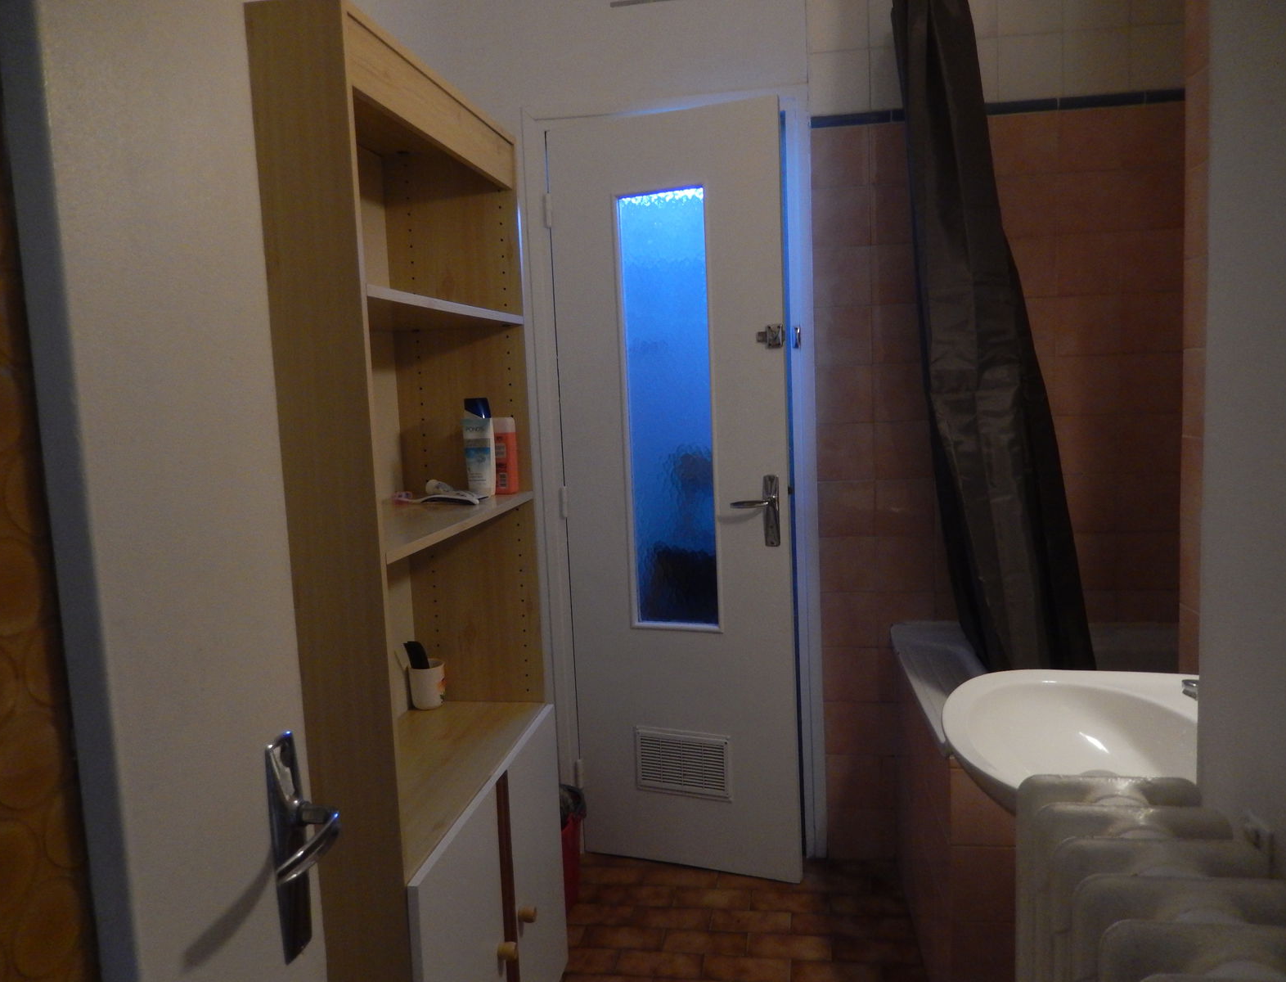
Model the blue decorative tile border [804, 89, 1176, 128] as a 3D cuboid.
[{"bbox_3d":[0.880,-0.961,2.379,0.900,0.027,0.012,-2,6,9],"label":"blue decorative tile border"}]

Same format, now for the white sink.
[{"bbox_3d":[0.654,0.416,1.277,0.475,0.185,0.590,-2,6,9],"label":"white sink"}]

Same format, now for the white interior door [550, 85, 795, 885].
[{"bbox_3d":[0.088,0.038,2.529,0.622,2.010,0.042,0,6,20],"label":"white interior door"}]

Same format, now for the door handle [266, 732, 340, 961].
[{"bbox_3d":[-0.283,0.300,0.749,0.055,0.187,0.110,-1,6,14],"label":"door handle"}]

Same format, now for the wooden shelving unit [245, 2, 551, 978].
[{"bbox_3d":[-0.406,0.253,1.637,0.310,1.833,0.746,-1,6,9],"label":"wooden shelving unit"}]

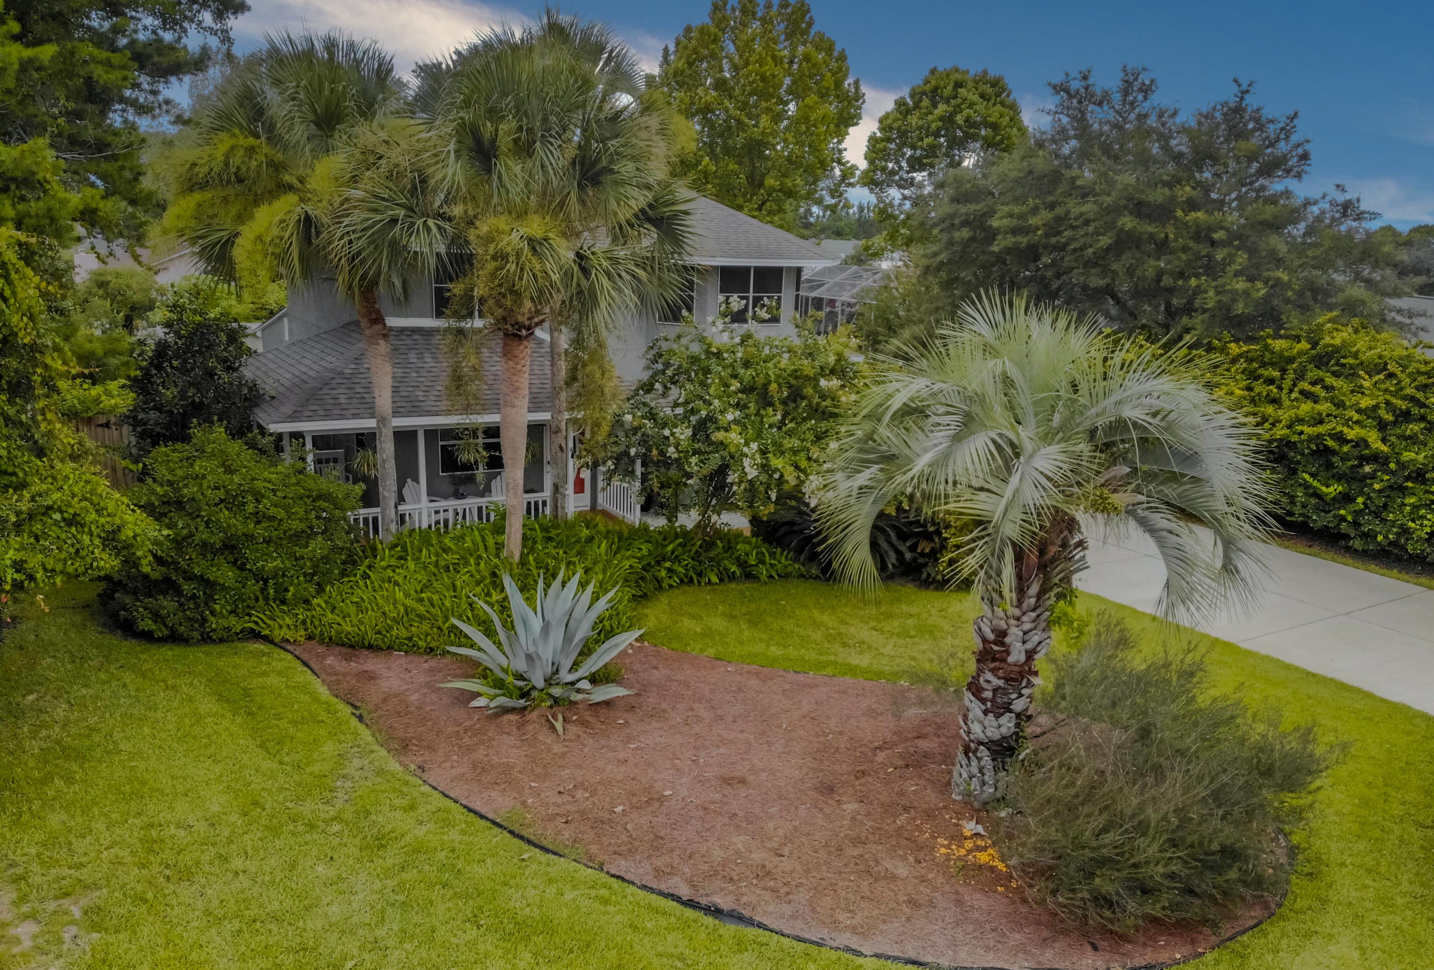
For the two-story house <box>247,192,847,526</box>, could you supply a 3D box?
[{"bbox_3d":[-4.936,-3.727,23.661,12.290,7.510,10.720,-7,16,-31],"label":"two-story house"}]

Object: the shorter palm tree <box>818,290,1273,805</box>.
[{"bbox_3d":[3.389,0.731,10.793,4.780,5.560,4.580,2,14,0],"label":"shorter palm tree"}]

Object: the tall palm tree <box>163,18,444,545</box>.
[{"bbox_3d":[-6.920,-2.987,17.097,4.920,9.070,4.680,2,14,0],"label":"tall palm tree"}]

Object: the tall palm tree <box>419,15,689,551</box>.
[{"bbox_3d":[-2.680,-2.864,16.789,4.340,9.260,4.290,2,14,0],"label":"tall palm tree"}]

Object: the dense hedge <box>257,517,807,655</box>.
[{"bbox_3d":[-3.042,1.397,16.977,9.070,0.880,4.290,-7,16,-31],"label":"dense hedge"}]

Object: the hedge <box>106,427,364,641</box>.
[{"bbox_3d":[-7.386,0.586,15.367,3.700,2.920,3.120,2,14,0],"label":"hedge"}]

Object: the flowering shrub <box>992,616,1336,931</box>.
[{"bbox_3d":[4.251,2.586,9.785,3.020,2.500,2.730,2,14,0],"label":"flowering shrub"}]

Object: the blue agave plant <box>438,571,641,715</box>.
[{"bbox_3d":[-2.343,1.999,13.362,2.580,1.480,2.440,2,14,0],"label":"blue agave plant"}]

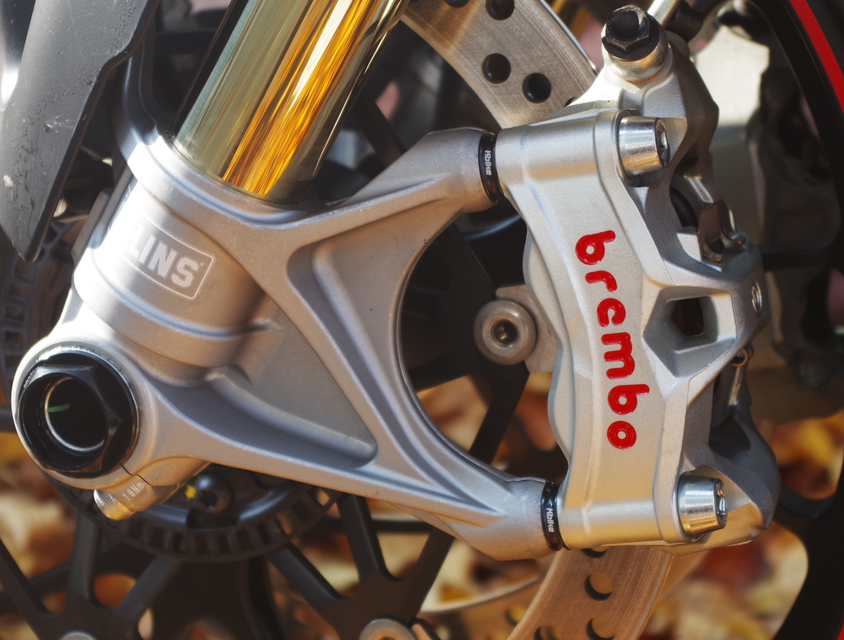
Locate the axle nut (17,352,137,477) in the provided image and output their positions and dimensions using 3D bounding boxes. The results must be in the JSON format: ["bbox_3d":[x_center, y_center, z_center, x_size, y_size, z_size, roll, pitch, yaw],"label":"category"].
[{"bbox_3d":[-0.098,0.027,0.618,0.038,0.038,0.013,9,16,19],"label":"axle nut"}]

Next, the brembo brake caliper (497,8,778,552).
[{"bbox_3d":[0.065,-0.011,0.608,0.065,0.152,0.070,-6,11,22],"label":"brembo brake caliper"}]

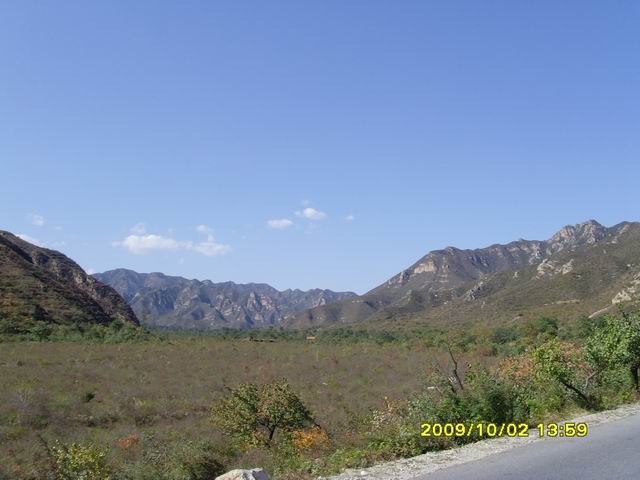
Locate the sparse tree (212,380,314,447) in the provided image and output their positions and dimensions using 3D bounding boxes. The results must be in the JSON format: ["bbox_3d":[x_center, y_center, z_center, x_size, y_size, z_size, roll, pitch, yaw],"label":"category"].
[{"bbox_3d":[-1.332,4.090,17.000,2.350,1.500,2.100,0,-7,0],"label":"sparse tree"}]

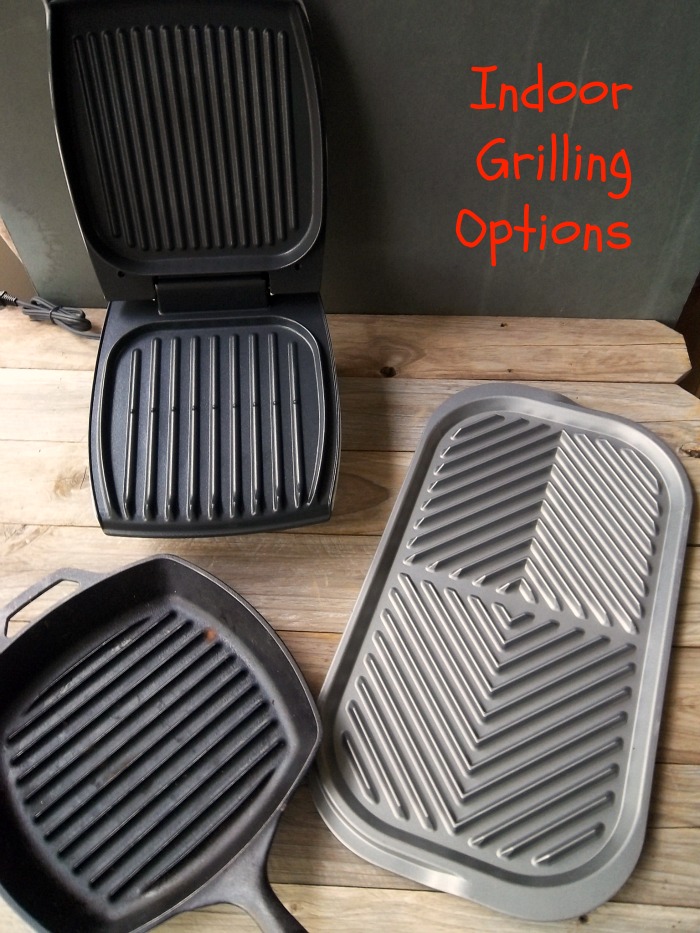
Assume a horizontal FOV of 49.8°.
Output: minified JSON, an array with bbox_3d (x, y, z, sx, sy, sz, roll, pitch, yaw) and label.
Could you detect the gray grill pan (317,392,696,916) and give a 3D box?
[{"bbox_3d":[0.148,0.120,0.675,0.267,0.020,0.484,16,58,13],"label":"gray grill pan"}]

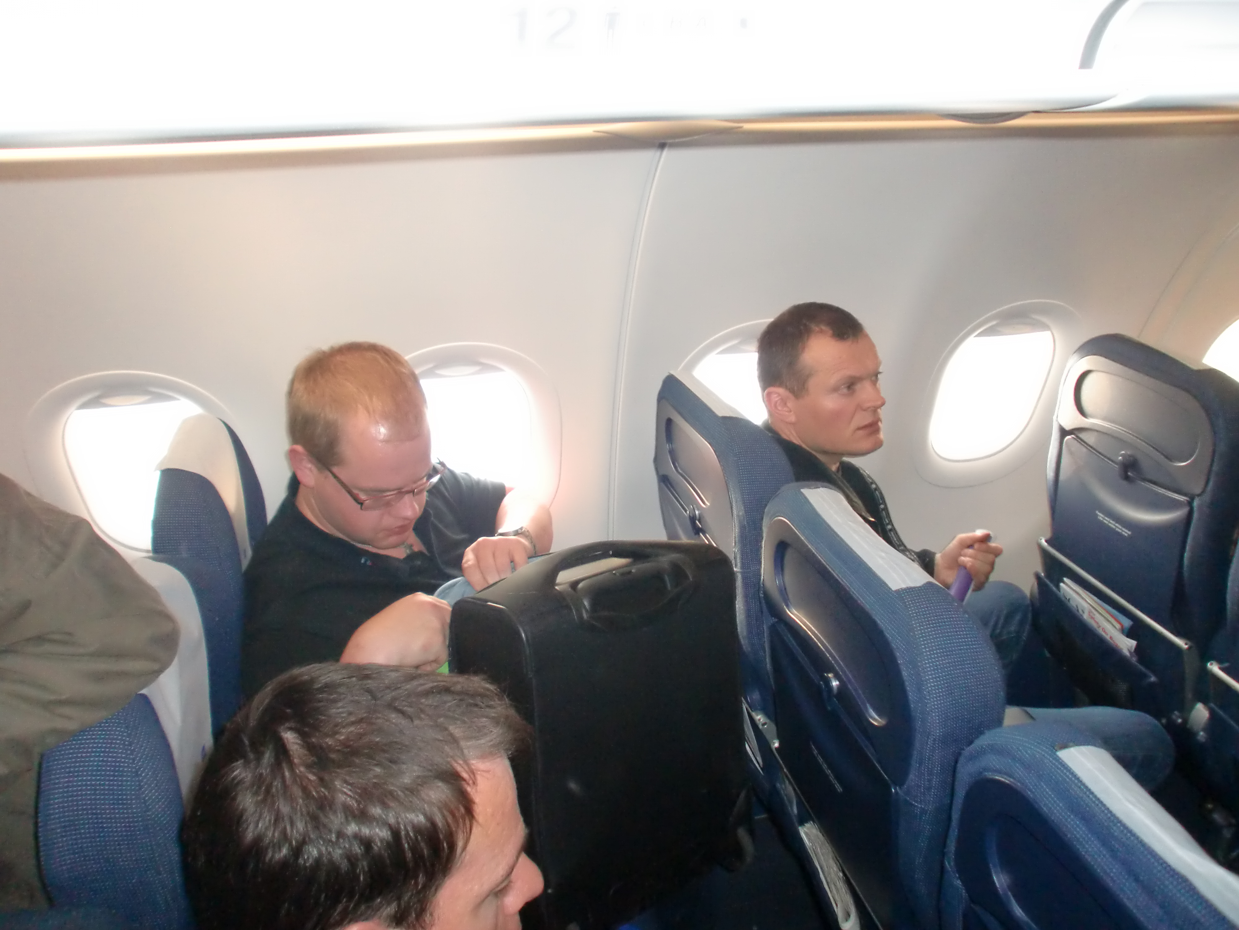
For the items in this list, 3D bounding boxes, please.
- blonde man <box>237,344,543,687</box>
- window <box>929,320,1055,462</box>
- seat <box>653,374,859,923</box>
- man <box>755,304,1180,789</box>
[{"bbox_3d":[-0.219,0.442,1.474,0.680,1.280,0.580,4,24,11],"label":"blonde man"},{"bbox_3d":[0.763,-0.143,1.900,0.250,0.355,0.050,-6,38,-11],"label":"window"},{"bbox_3d":[0.414,0.398,1.723,0.660,1.170,0.490,-6,24,-11],"label":"seat"},{"bbox_3d":[0.570,0.338,1.680,0.760,1.260,0.570,-5,24,-9],"label":"man"}]

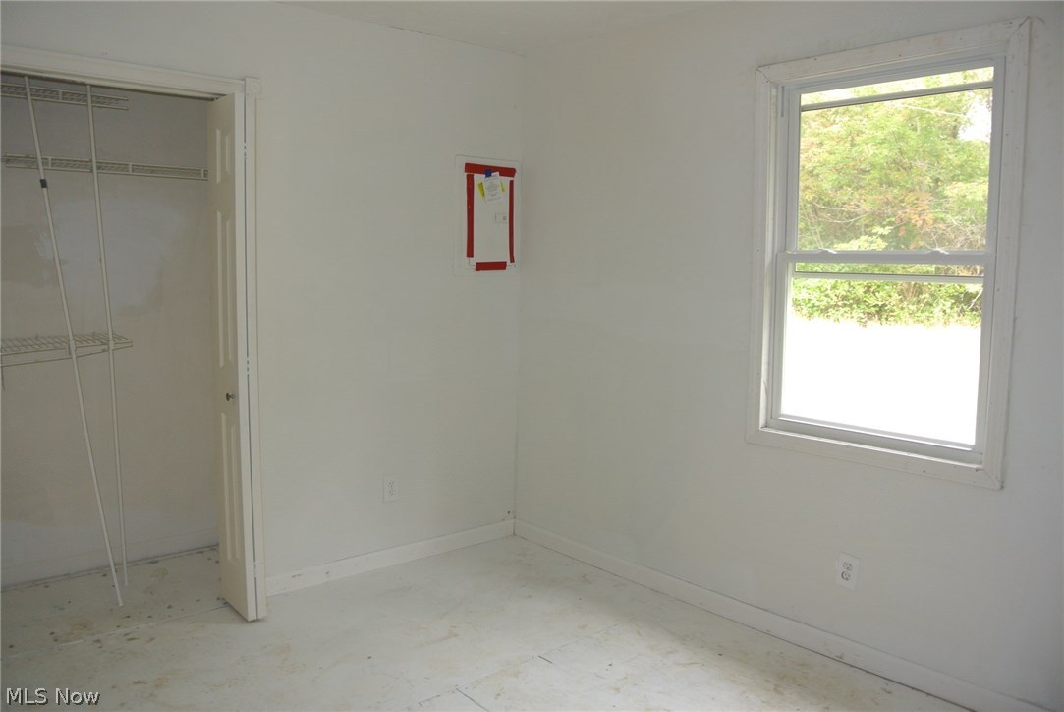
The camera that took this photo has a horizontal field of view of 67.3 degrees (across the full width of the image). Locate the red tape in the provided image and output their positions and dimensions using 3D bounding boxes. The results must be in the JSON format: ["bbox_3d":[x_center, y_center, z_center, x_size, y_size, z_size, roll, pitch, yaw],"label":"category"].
[{"bbox_3d":[-0.200,-0.900,3.896,0.310,0.046,0.004,-4,7,-41],"label":"red tape"}]

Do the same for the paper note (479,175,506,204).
[{"bbox_3d":[-0.187,-0.821,3.914,0.130,0.137,0.005,-14,13,-39],"label":"paper note"}]

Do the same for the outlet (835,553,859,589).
[{"bbox_3d":[1.096,0.748,2.776,0.008,0.118,0.073,-4,7,-41],"label":"outlet"}]

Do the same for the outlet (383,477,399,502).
[{"bbox_3d":[-0.643,0.603,3.661,0.075,0.120,0.008,-4,7,-41],"label":"outlet"}]

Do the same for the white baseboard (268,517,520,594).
[{"bbox_3d":[-0.593,0.924,3.730,1.330,0.087,0.014,-4,7,-41],"label":"white baseboard"}]

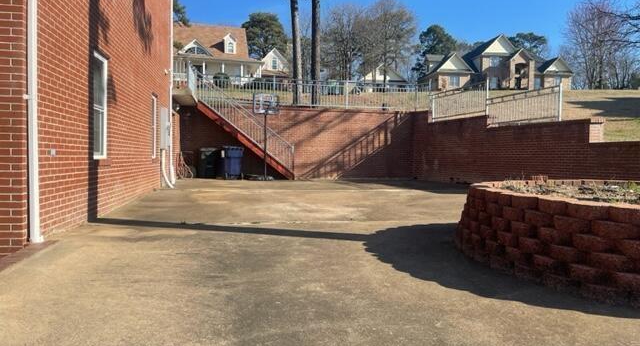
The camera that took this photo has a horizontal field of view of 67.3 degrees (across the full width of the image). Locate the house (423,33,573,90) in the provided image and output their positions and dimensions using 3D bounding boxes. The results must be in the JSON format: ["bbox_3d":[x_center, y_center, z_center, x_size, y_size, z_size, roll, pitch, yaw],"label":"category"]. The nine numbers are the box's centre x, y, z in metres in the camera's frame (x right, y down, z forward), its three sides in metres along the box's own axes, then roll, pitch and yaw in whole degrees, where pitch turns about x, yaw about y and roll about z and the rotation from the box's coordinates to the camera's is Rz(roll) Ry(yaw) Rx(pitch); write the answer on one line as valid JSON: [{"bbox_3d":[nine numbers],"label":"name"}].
[{"bbox_3d":[30.000,-19.000,85.500,23.500,10.000,14.500,0,2,-3],"label":"house"}]

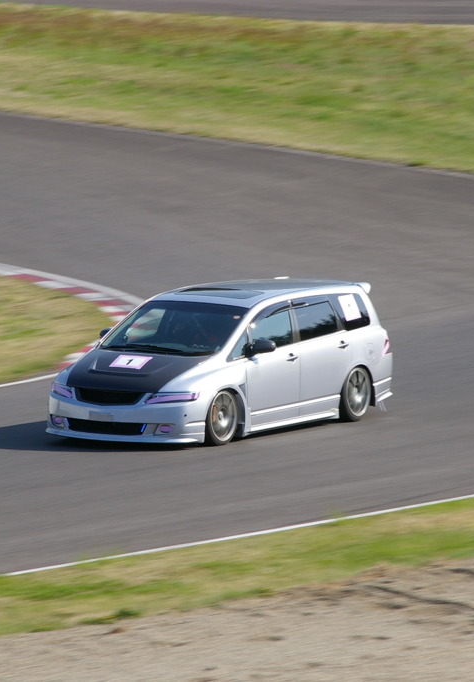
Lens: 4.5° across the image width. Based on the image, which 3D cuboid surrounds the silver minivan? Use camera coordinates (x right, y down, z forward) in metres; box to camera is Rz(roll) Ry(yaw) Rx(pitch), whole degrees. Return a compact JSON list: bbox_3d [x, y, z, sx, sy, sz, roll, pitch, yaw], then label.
[{"bbox_3d":[-0.159,0.183,64.328,1.820,1.500,4.780,4,7,30],"label":"silver minivan"}]

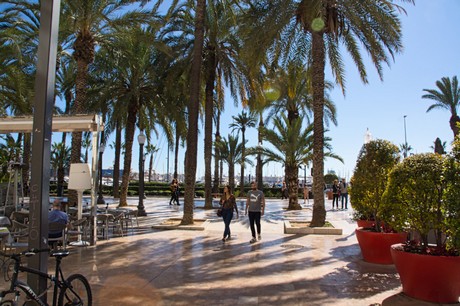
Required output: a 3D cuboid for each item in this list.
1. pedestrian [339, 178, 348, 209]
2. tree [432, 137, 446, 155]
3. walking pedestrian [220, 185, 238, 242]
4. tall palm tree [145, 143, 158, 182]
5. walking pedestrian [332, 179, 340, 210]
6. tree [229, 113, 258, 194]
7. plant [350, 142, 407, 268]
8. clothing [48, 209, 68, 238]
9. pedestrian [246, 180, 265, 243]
[{"bbox_3d":[6.584,2.372,19.960,0.530,1.740,0.360,-1,-4,17],"label":"pedestrian"},{"bbox_3d":[34.910,1.578,58.034,2.800,8.800,2.800,0,-4,0],"label":"tree"},{"bbox_3d":[-0.015,1.729,10.007,0.540,1.640,0.440,0,-4,7],"label":"walking pedestrian"},{"bbox_3d":[-14.084,2.161,62.003,2.700,8.200,2.700,0,-4,0],"label":"tall palm tree"},{"bbox_3d":[6.124,2.395,19.858,0.460,1.680,0.360,0,-4,3],"label":"walking pedestrian"},{"bbox_3d":[1.279,0.126,34.077,2.700,8.300,2.700,0,-4,0],"label":"tree"},{"bbox_3d":[3.403,1.054,7.793,1.300,2.680,1.300,0,-4,0],"label":"plant"},{"bbox_3d":[-4.543,1.842,8.992,0.560,0.760,0.450,0,-4,7],"label":"clothing"},{"bbox_3d":[0.728,1.691,10.106,0.560,1.780,0.500,0,-4,5],"label":"pedestrian"}]

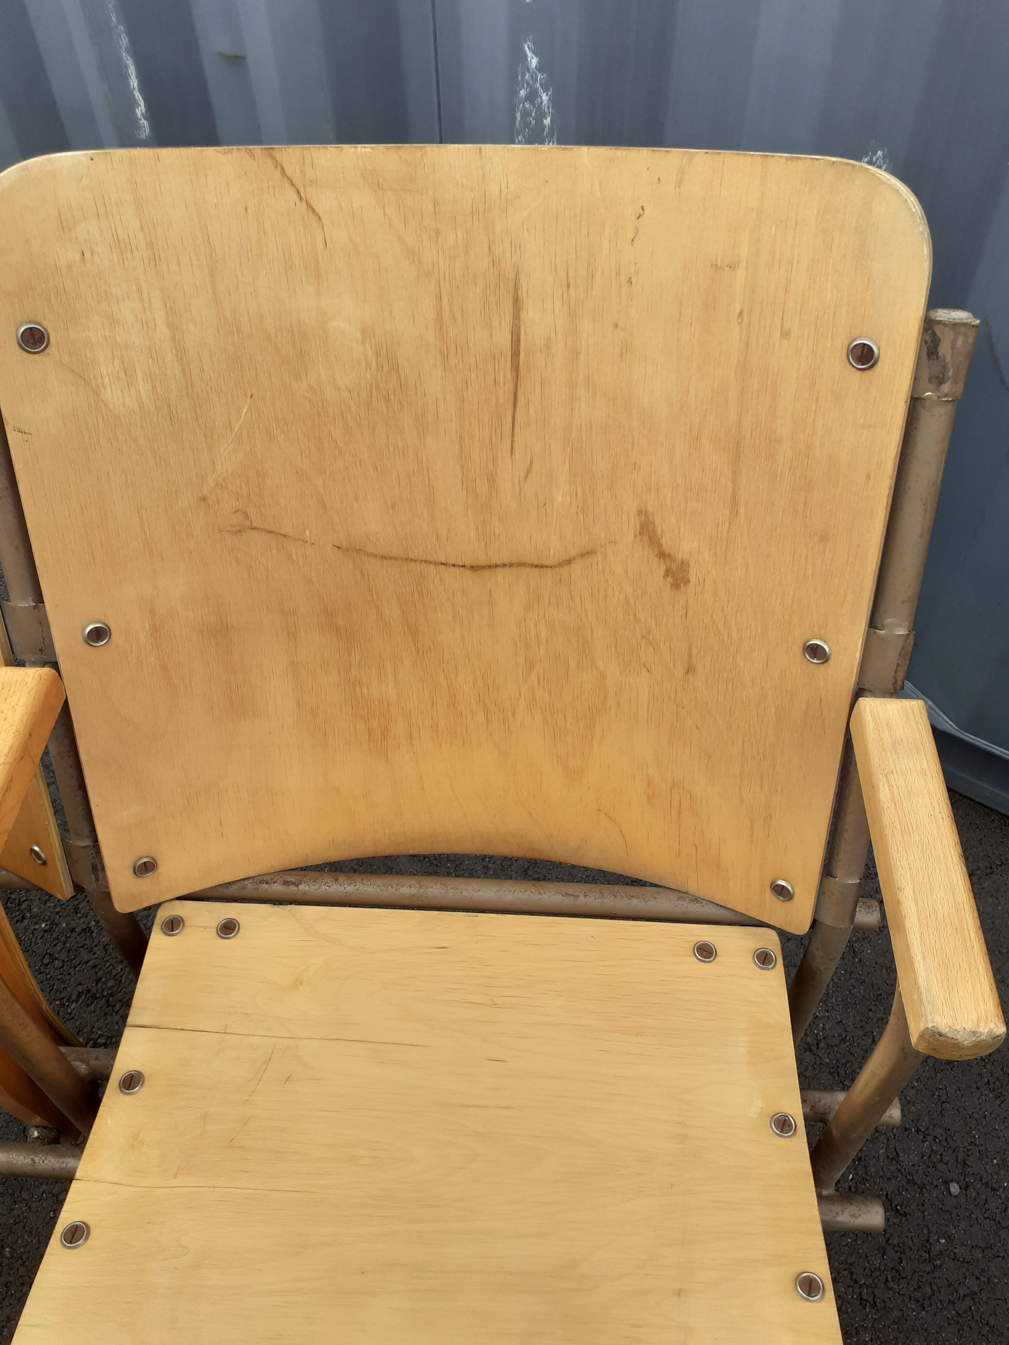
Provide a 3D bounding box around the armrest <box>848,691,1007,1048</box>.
[{"bbox_3d":[0.206,0.094,0.522,0.035,0.028,0.188,2,49,4],"label":"armrest"}]

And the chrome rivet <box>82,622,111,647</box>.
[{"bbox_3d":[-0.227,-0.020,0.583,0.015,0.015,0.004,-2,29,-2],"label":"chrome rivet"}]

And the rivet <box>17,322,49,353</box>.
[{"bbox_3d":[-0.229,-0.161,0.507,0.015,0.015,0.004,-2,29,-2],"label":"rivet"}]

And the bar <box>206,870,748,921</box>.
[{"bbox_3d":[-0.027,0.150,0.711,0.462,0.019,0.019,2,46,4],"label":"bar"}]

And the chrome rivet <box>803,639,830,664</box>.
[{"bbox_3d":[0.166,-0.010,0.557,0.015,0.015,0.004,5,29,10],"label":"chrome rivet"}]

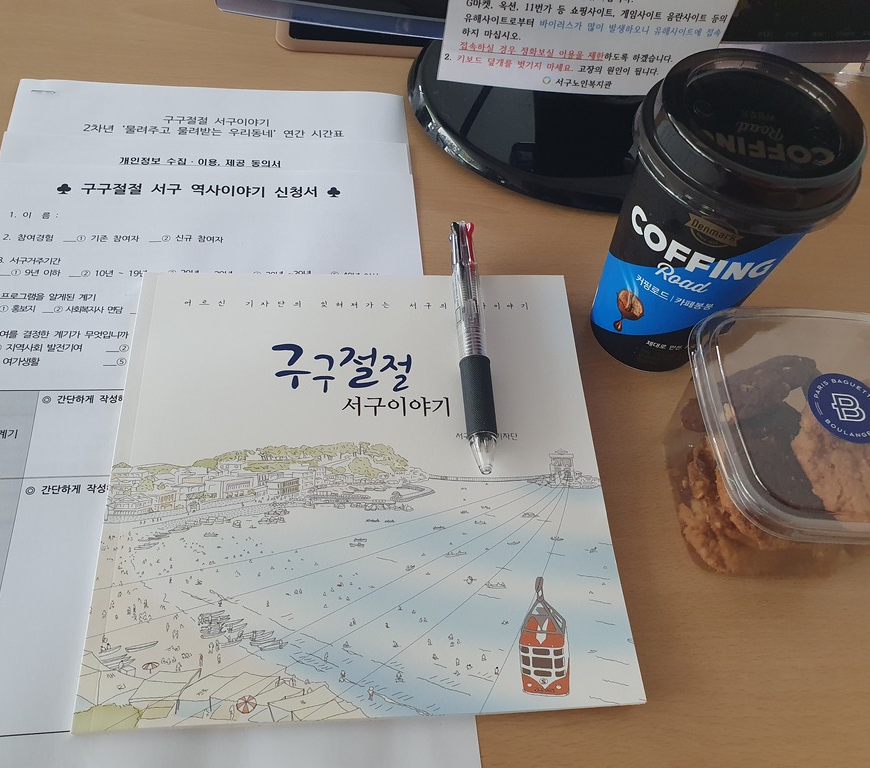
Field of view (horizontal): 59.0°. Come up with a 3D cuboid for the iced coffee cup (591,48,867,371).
[{"bbox_3d":[0.110,-0.062,0.325,0.082,0.127,0.082,23,59,8],"label":"iced coffee cup"}]

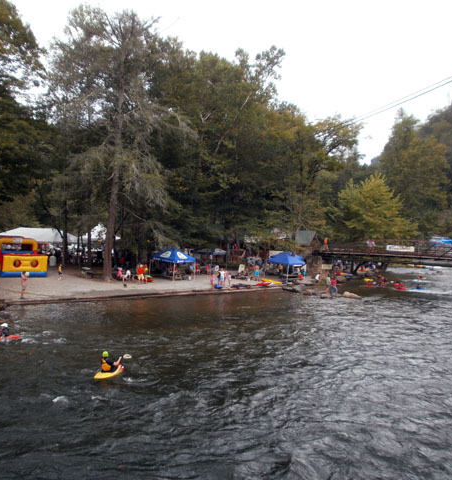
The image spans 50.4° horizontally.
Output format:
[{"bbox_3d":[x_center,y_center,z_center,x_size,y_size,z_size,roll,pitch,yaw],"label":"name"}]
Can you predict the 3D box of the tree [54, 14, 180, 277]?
[{"bbox_3d":[-10.055,-8.167,43.458,10.800,23.800,10.500,2,2,0],"label":"tree"}]

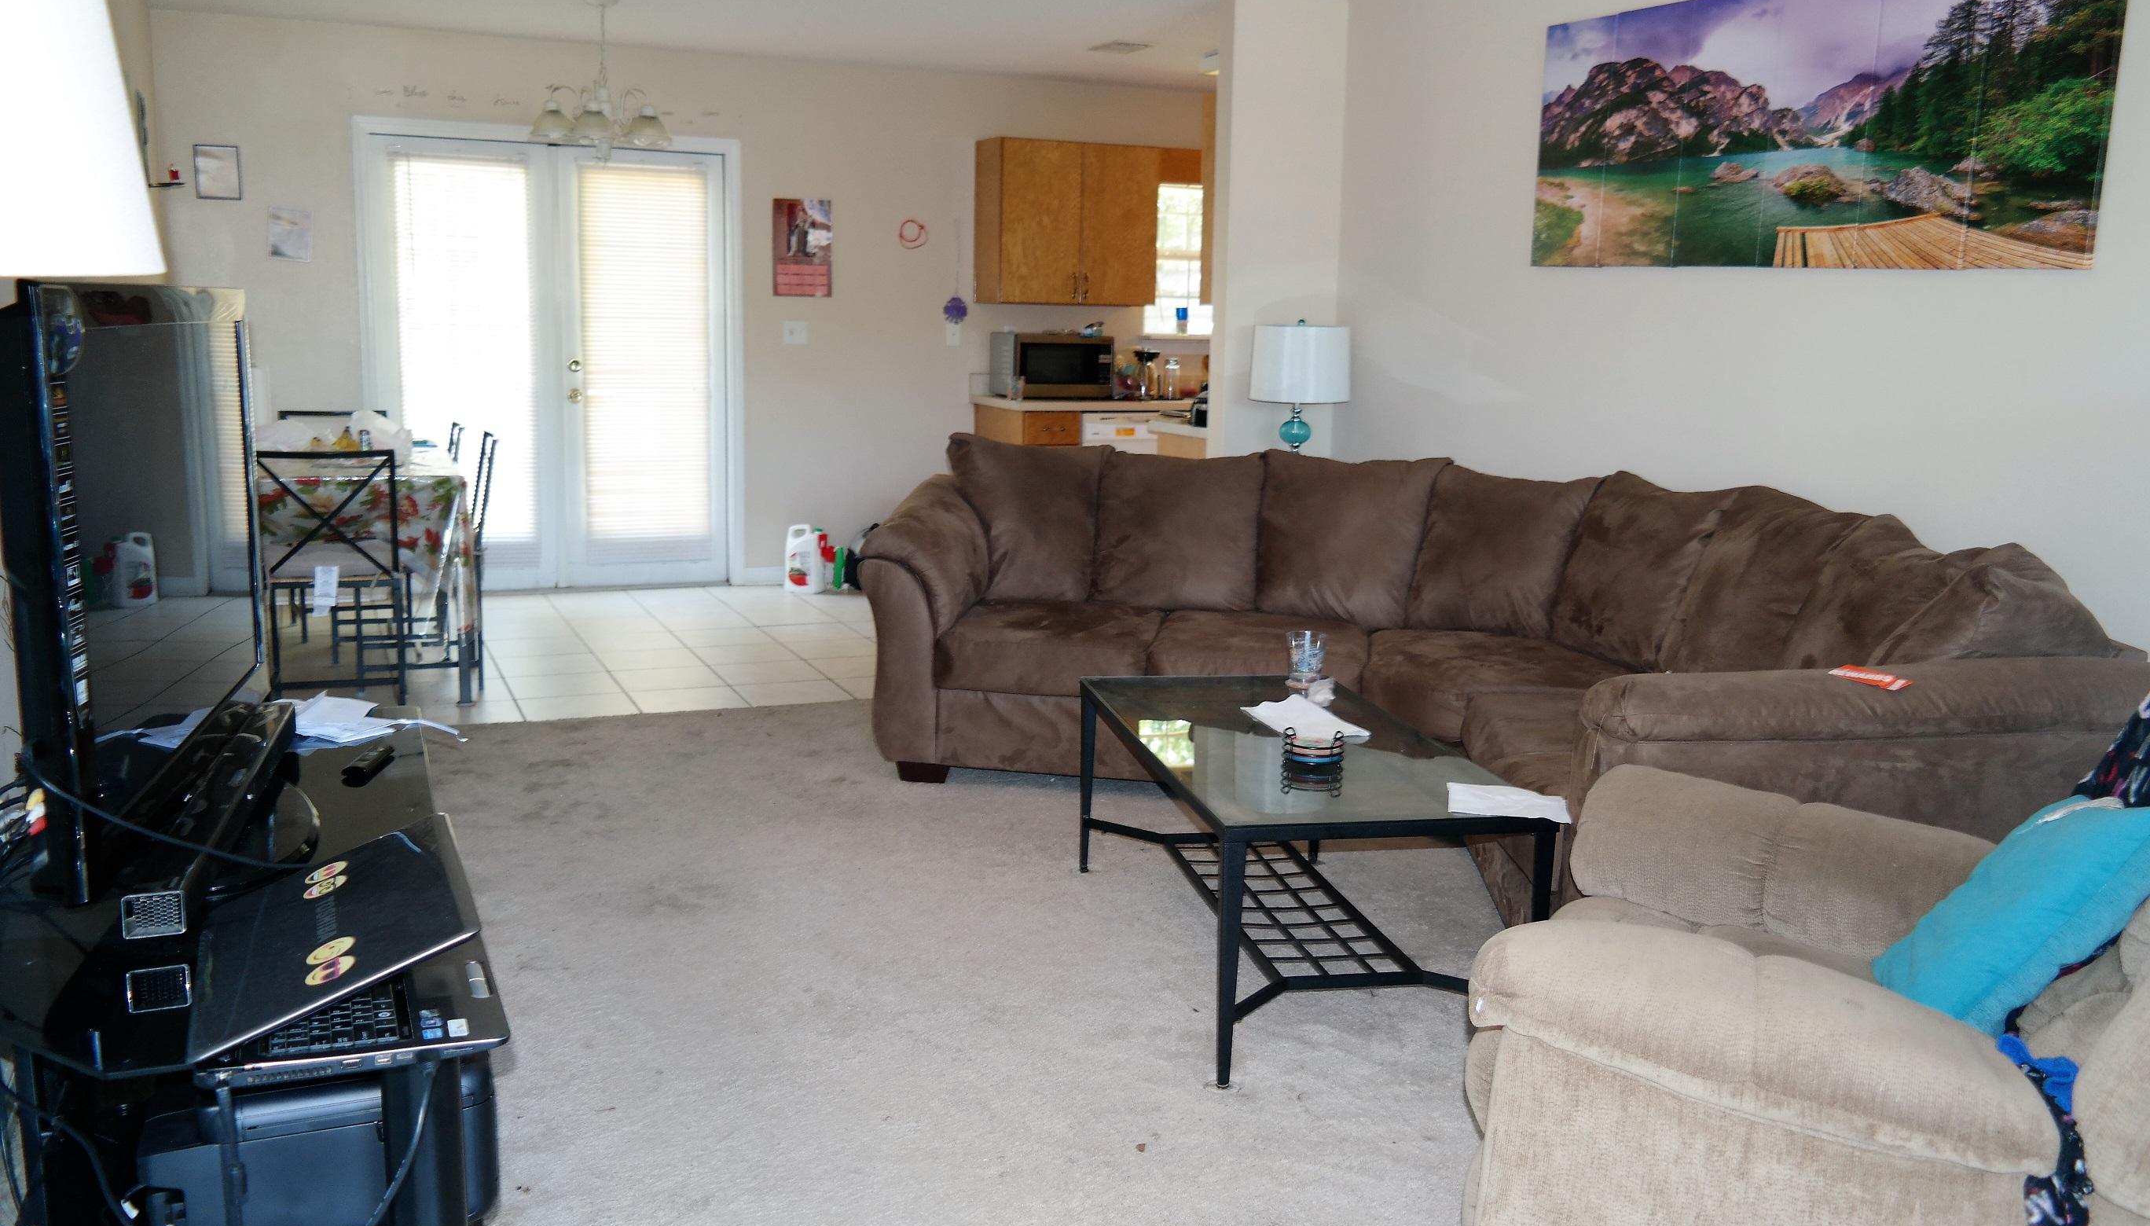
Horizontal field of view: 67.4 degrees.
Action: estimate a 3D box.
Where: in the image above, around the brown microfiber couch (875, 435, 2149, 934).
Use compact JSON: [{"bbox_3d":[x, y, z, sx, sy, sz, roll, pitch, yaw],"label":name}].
[{"bbox_3d":[0.654,0.086,3.995,2.570,0.920,2.180,3,10,9],"label":"brown microfiber couch"}]

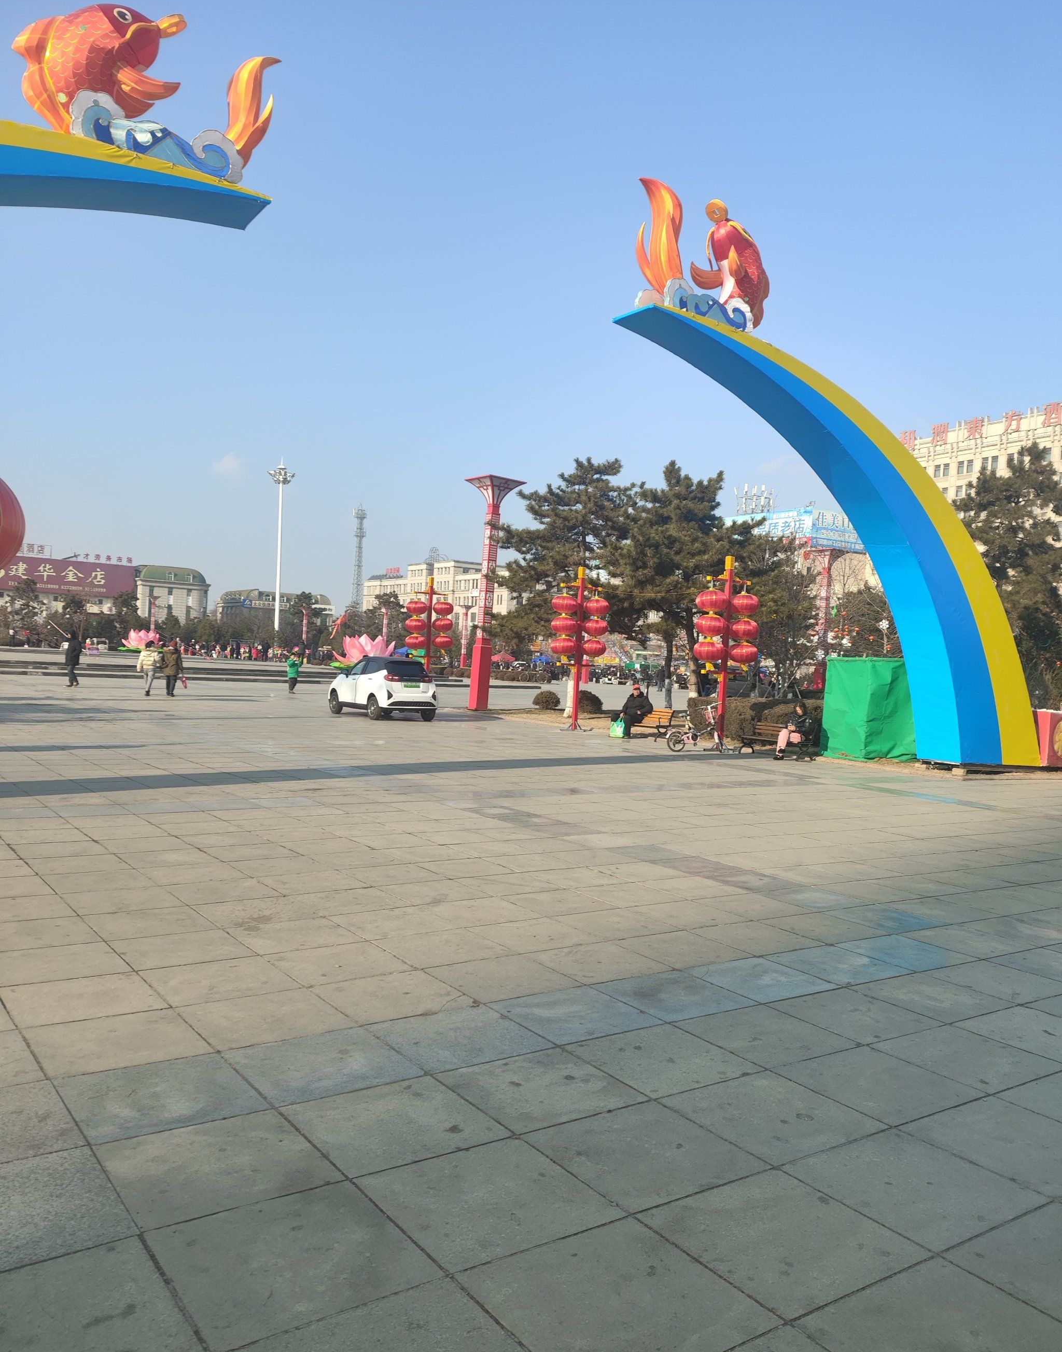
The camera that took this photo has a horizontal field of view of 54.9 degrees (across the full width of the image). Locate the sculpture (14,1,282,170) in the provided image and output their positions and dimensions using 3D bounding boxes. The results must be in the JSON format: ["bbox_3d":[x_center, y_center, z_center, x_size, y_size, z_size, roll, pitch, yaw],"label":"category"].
[{"bbox_3d":[-3.993,-6.074,10.712,2.600,1.740,0.980,2,1,-33],"label":"sculpture"}]

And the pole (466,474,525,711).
[{"bbox_3d":[-1.435,-2.671,33.600,1.450,7.500,1.450,3,0,-36],"label":"pole"}]

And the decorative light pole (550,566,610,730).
[{"bbox_3d":[1.195,-0.701,25.692,1.500,4.100,0.750,2,1,-35],"label":"decorative light pole"}]

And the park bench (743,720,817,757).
[{"bbox_3d":[4.876,1.235,20.365,0.600,0.730,1.500,2,1,-39],"label":"park bench"}]

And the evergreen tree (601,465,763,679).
[{"bbox_3d":[4.379,-2.389,30.000,4.600,7.840,4.600,3,0,0],"label":"evergreen tree"}]

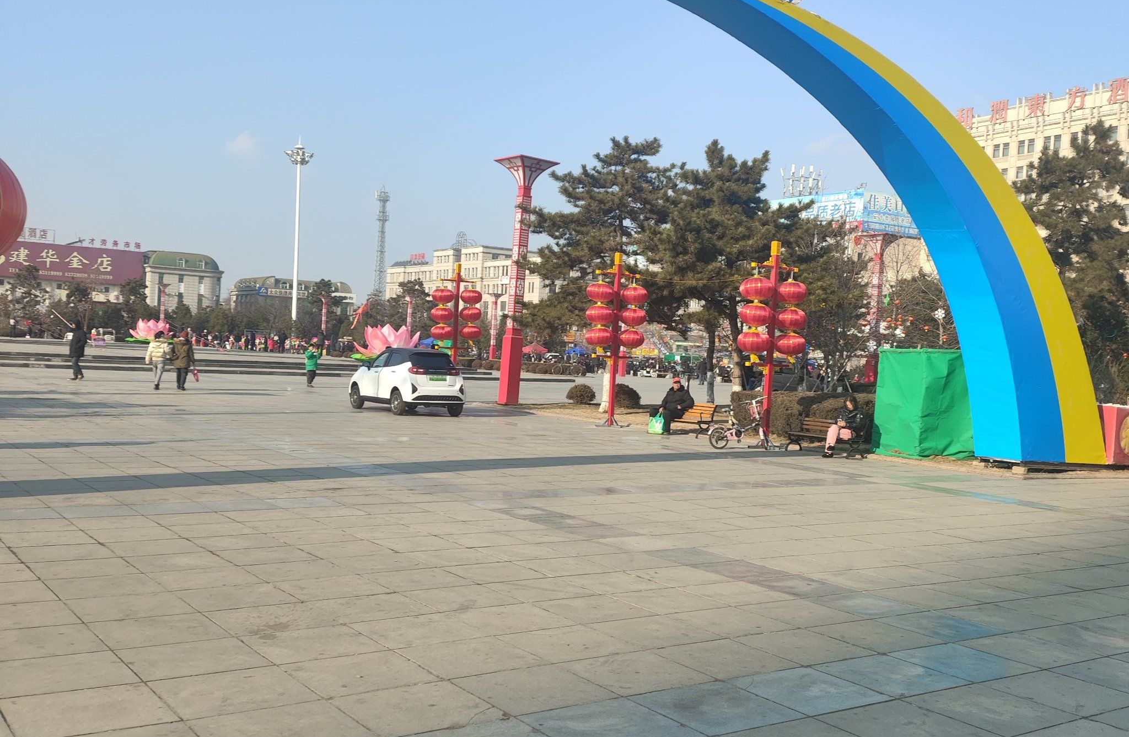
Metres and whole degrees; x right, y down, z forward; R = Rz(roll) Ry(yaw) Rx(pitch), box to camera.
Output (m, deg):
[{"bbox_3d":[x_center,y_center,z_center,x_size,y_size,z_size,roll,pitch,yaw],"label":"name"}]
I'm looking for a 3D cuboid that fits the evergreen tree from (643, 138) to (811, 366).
[{"bbox_3d":[4.379,-2.389,30.000,4.600,7.840,4.600,3,0,0],"label":"evergreen tree"}]

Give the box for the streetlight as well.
[{"bbox_3d":[-32.187,-14.786,130.000,3.500,25.400,3.500,3,0,-36],"label":"streetlight"}]

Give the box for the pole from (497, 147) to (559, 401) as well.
[{"bbox_3d":[-1.435,-2.671,33.600,1.450,7.500,1.450,3,0,-36],"label":"pole"}]

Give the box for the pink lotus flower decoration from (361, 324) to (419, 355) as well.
[{"bbox_3d":[-12.974,-1.947,80.000,5.000,2.600,5.000,3,0,-18],"label":"pink lotus flower decoration"}]

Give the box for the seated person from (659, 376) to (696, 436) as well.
[{"bbox_3d":[2.464,0.817,23.862,0.800,1.240,0.580,2,1,-37],"label":"seated person"}]

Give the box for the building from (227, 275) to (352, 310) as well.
[{"bbox_3d":[-72.518,-13.649,289.942,24.000,18.000,33.000,3,0,-34],"label":"building"}]

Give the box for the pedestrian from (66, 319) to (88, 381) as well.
[{"bbox_3d":[-15.508,-0.480,34.507,0.600,1.820,0.500,3,1,6],"label":"pedestrian"}]

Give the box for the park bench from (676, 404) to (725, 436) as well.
[{"bbox_3d":[2.605,1.089,23.995,1.400,0.780,0.650,4,1,44],"label":"park bench"}]

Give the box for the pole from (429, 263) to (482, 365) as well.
[{"bbox_3d":[-3.091,-0.978,30.992,1.500,4.100,0.750,2,1,-33],"label":"pole"}]

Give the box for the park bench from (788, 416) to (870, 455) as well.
[{"bbox_3d":[4.876,1.235,20.365,0.600,0.730,1.500,2,1,-39],"label":"park bench"}]

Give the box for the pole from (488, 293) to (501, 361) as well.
[{"bbox_3d":[-6.785,-3.611,106.000,1.450,7.500,1.450,3,0,-36],"label":"pole"}]

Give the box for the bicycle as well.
[{"bbox_3d":[3.382,1.018,20.657,1.270,1.030,0.520,3,0,-12],"label":"bicycle"}]

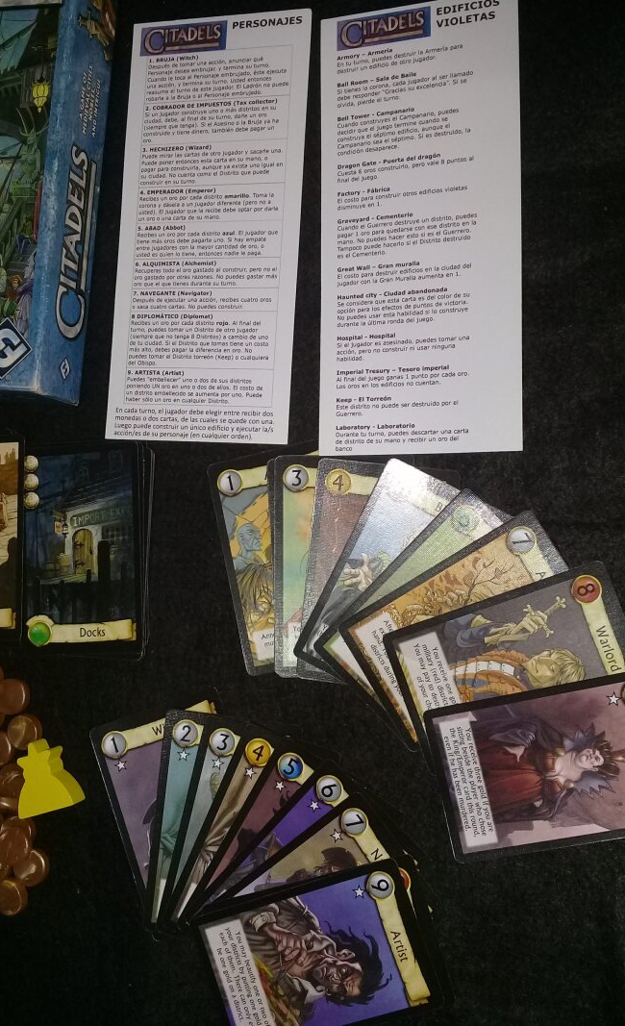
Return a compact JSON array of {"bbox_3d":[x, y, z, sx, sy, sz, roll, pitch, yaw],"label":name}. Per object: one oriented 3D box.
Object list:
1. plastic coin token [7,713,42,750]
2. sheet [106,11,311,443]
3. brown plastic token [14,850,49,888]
[{"bbox_3d":[-0.123,0.094,0.394,0.015,0.004,0.015,-1,86,14],"label":"plastic coin token"},{"bbox_3d":[-0.044,-0.121,0.389,0.081,0.001,0.182,3,87,14],"label":"sheet"},{"bbox_3d":[-0.119,0.150,0.389,0.015,0.004,0.015,-1,86,14],"label":"brown plastic token"}]

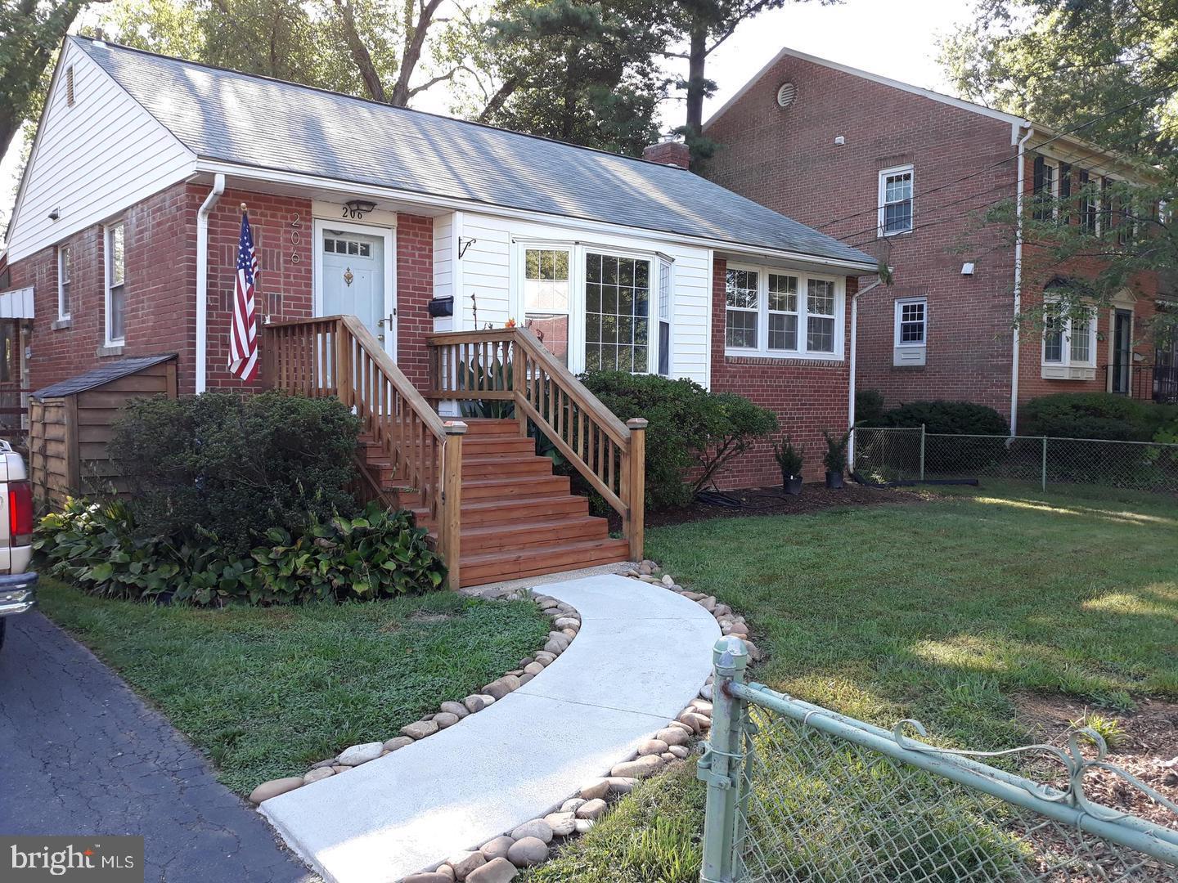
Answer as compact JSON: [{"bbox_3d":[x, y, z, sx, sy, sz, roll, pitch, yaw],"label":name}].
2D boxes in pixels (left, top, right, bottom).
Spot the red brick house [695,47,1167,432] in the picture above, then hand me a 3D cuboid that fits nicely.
[{"bbox_3d":[7.676,-5.021,26.094,7.700,9.550,12.400,-2,4,-40],"label":"red brick house"}]

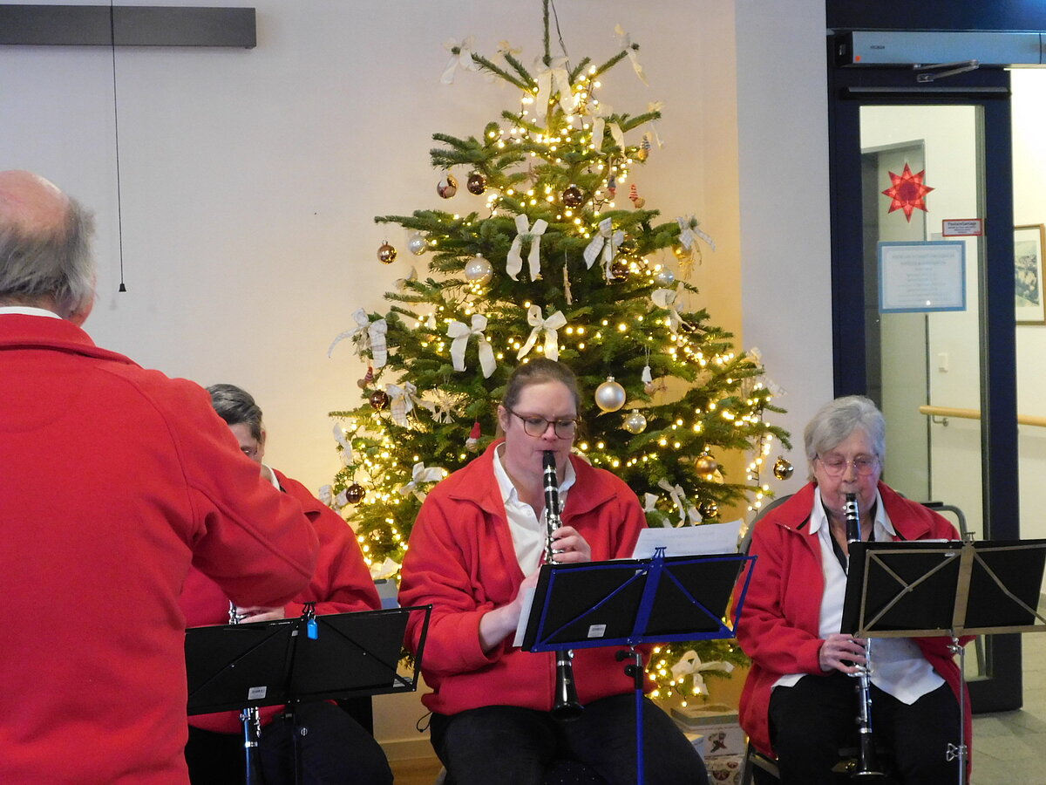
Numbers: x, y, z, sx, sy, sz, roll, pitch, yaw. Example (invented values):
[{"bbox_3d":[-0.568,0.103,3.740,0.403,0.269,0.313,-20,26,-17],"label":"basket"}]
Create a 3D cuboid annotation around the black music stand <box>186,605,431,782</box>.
[{"bbox_3d":[-0.433,0.806,3.871,0.500,0.860,0.430,-3,3,-20],"label":"black music stand"}]

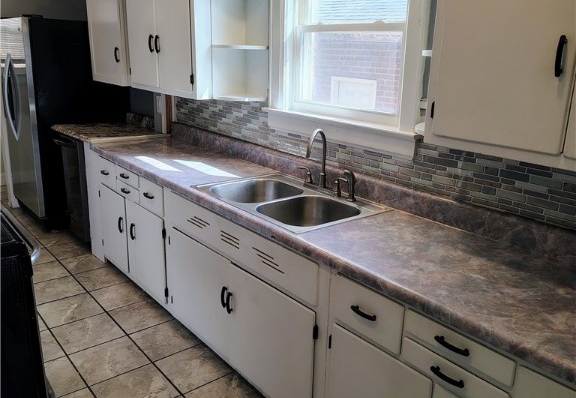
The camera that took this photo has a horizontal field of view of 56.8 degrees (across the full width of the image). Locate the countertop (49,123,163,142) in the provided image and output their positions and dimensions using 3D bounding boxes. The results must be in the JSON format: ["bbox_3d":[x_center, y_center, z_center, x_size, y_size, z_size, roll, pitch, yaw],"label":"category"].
[{"bbox_3d":[-1.387,-0.505,4.066,0.650,0.045,0.860,-12,21,-37],"label":"countertop"}]

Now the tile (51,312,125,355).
[{"bbox_3d":[-1.138,0.769,3.045,0.322,0.010,0.319,-12,21,-37],"label":"tile"}]

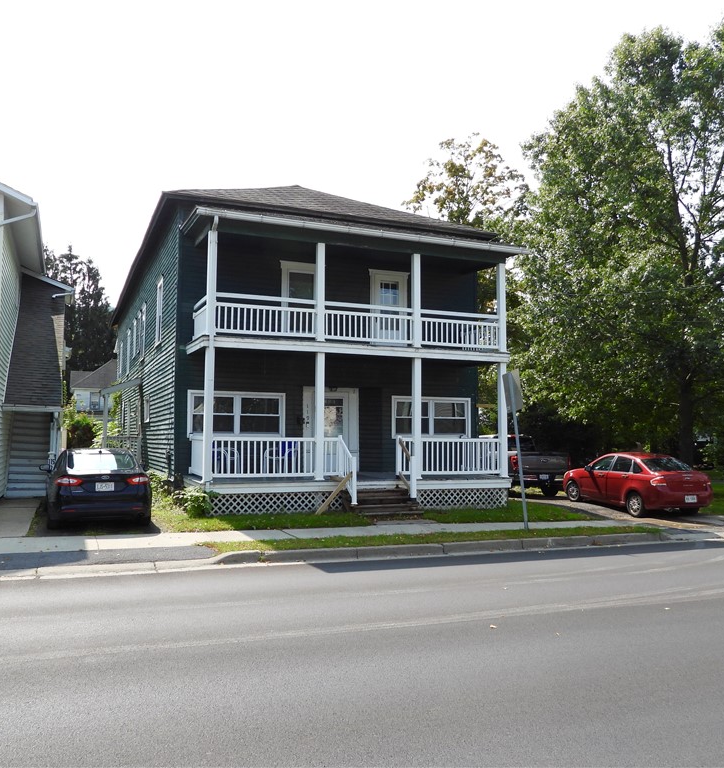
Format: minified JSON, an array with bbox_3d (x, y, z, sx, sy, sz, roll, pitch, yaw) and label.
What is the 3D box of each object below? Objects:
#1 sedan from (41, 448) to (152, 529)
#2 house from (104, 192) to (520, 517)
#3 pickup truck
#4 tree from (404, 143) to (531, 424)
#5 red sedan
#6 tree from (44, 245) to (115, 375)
[{"bbox_3d":[-5.640,2.105,15.030,1.900,1.470,4.870,2,-5,-24],"label":"sedan"},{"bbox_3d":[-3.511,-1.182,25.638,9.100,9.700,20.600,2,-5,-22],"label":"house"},{"bbox_3d":[4.880,2.790,24.700,2.080,1.950,5.880,1,-5,-14],"label":"pickup truck"},{"bbox_3d":[5.170,-3.945,34.406,8.000,16.793,8.000,2,-5,-22],"label":"tree"},{"bbox_3d":[6.990,2.526,18.470,1.780,1.480,4.450,2,-5,-16],"label":"red sedan"},{"bbox_3d":[-27.596,-3.359,68.450,7.500,20.551,7.500,2,-5,-22],"label":"tree"}]

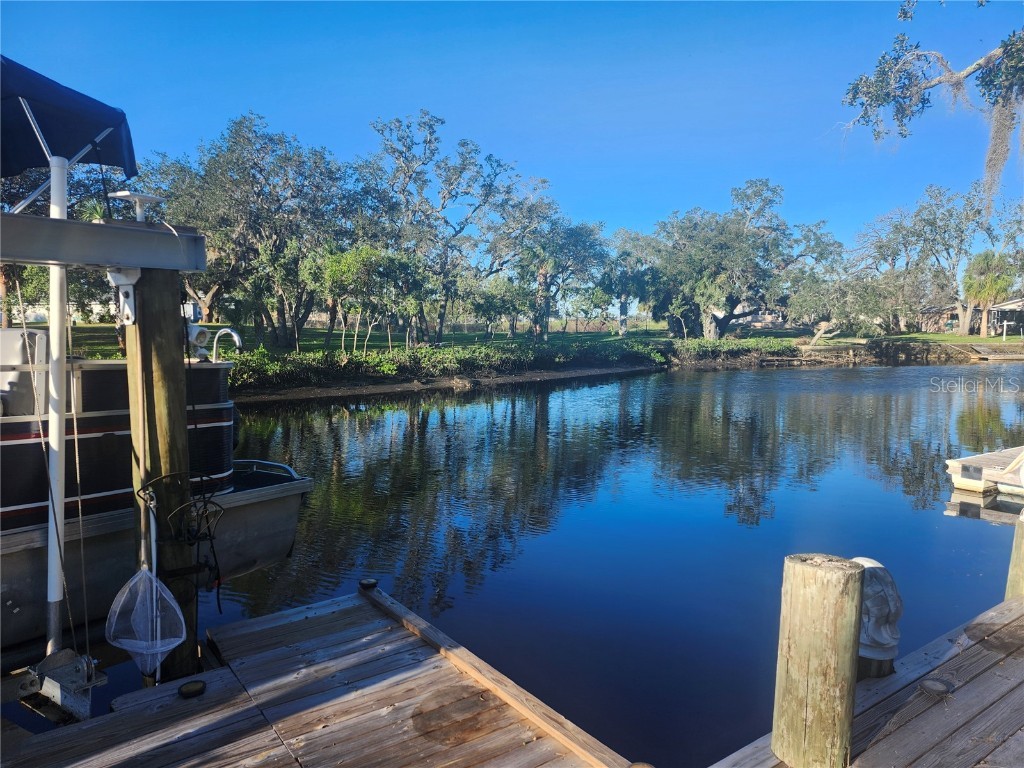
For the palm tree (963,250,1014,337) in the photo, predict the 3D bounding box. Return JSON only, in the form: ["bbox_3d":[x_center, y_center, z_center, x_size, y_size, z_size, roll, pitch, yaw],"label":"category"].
[{"bbox_3d":[36.949,-6.997,52.760,3.548,6.614,3.700,0,6,0],"label":"palm tree"}]

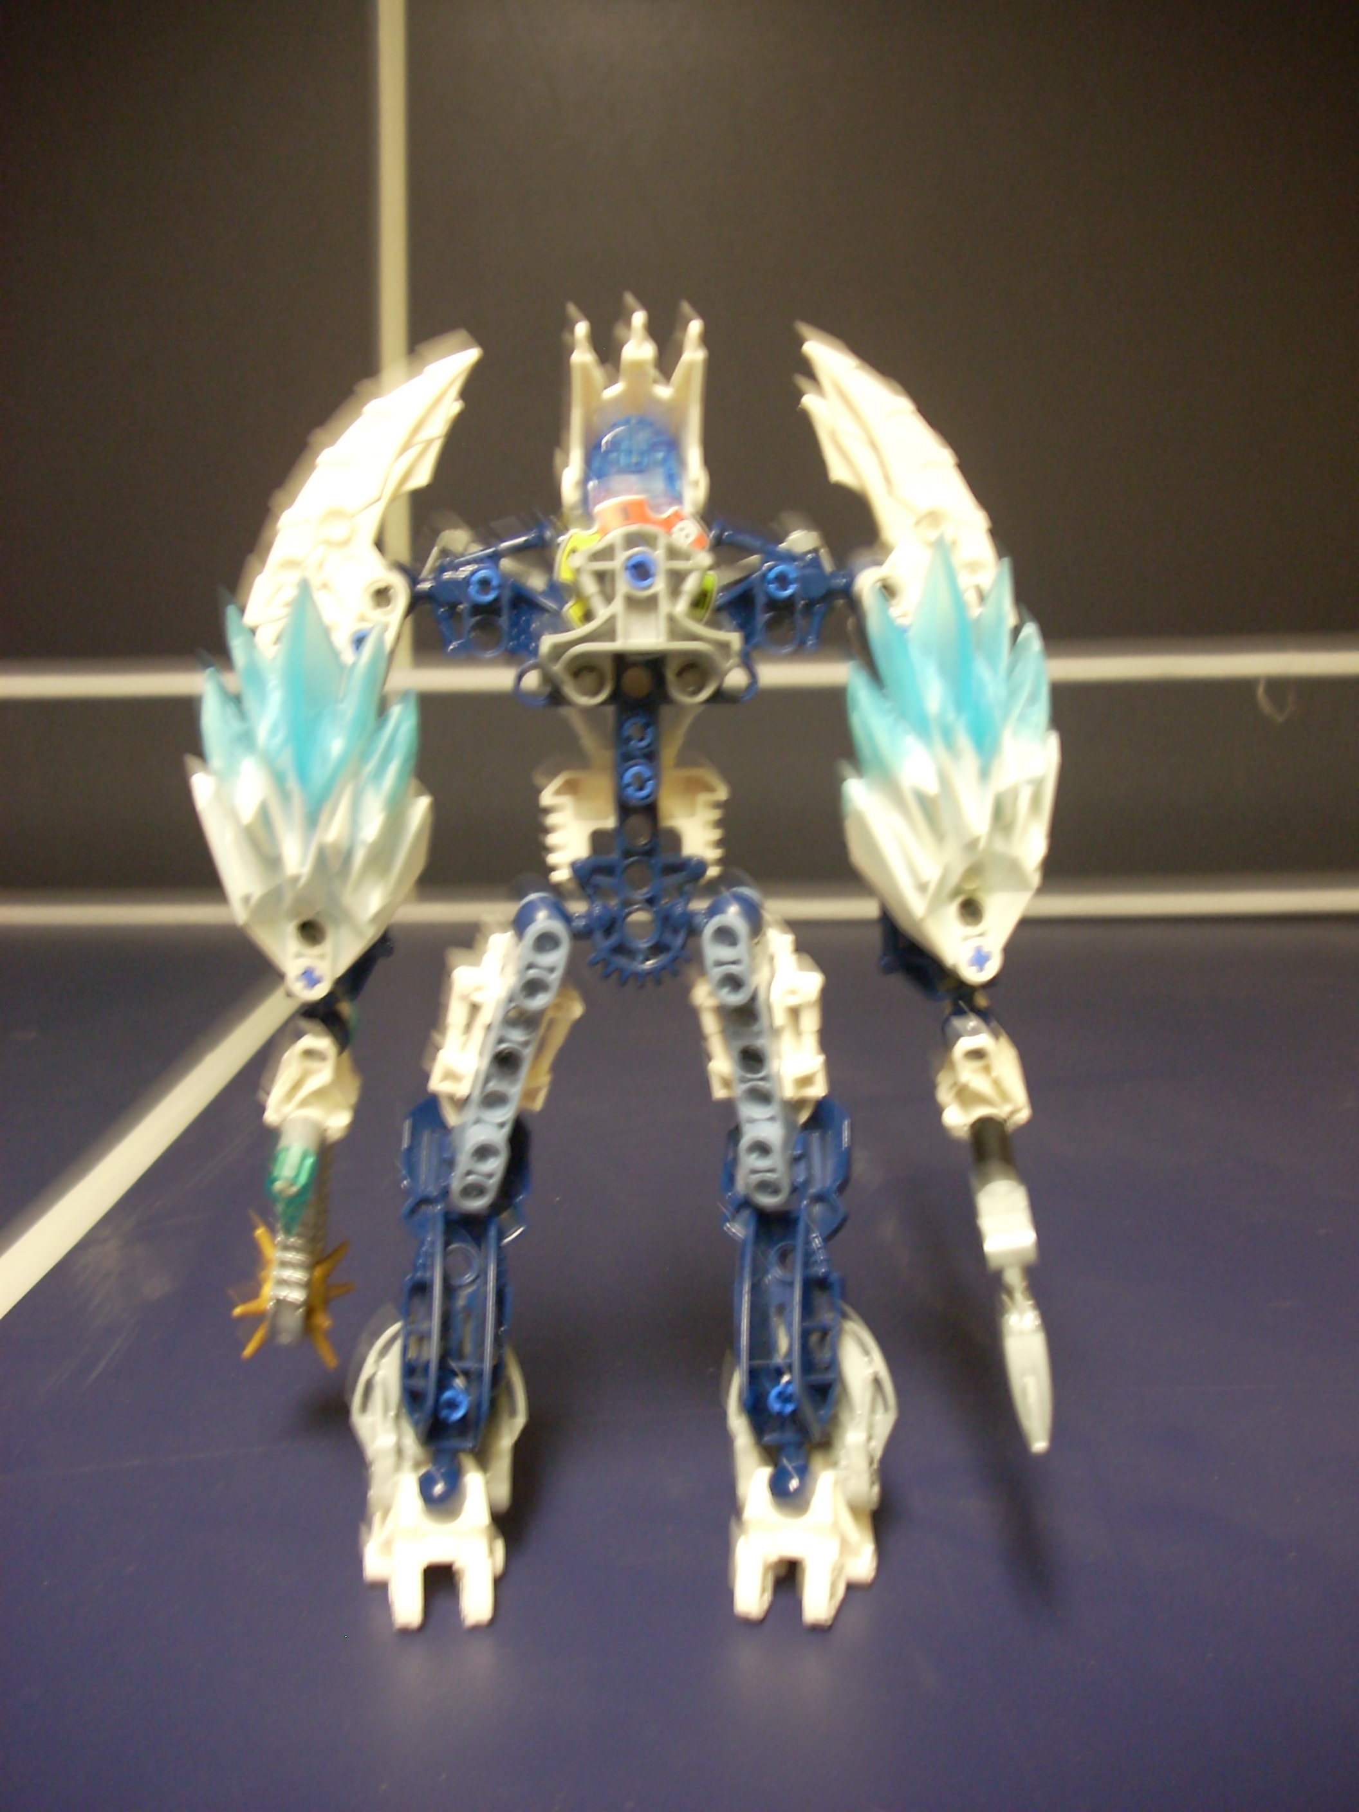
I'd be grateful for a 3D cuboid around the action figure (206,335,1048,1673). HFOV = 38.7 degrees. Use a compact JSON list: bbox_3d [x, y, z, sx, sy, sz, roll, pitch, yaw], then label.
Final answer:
[{"bbox_3d":[-0.008,0.010,0.303,0.132,0.200,0.076,-1,9,-2],"label":"action figure"}]

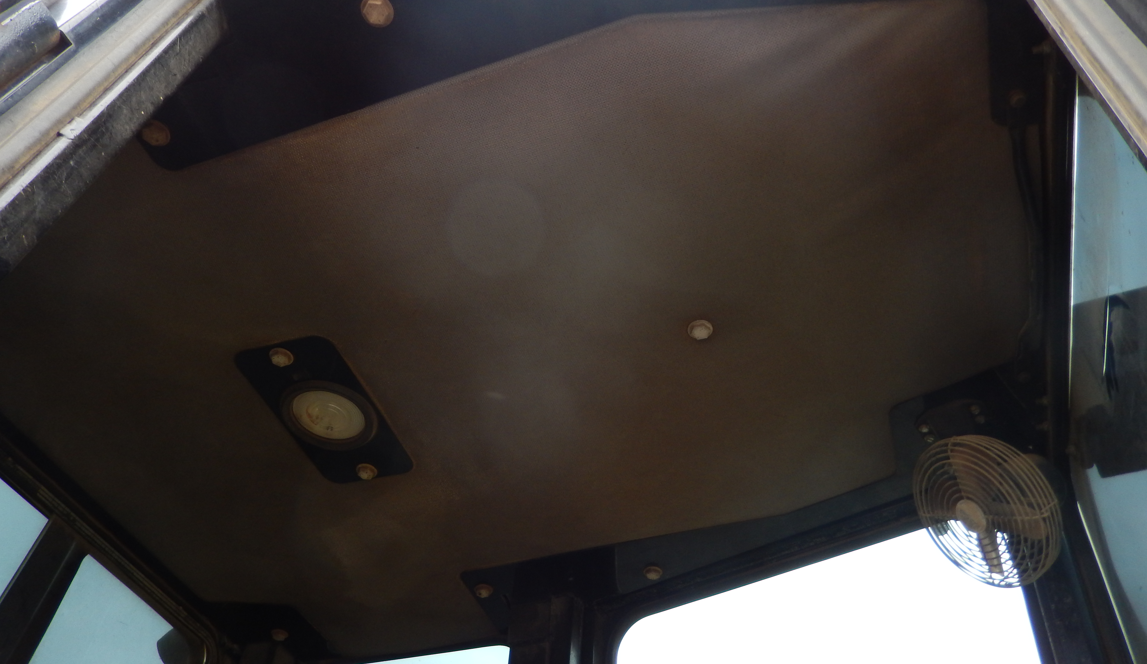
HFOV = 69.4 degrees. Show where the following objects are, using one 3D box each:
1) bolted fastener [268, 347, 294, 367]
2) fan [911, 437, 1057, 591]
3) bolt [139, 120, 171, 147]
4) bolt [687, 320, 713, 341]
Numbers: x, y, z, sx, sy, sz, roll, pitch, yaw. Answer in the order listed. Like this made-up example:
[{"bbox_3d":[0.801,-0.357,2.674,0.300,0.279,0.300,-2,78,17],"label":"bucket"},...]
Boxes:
[{"bbox_3d":[-0.376,0.033,1.064,0.030,0.010,0.030,5,-50,0],"label":"bolted fastener"},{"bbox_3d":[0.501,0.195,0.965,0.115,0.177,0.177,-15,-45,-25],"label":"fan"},{"bbox_3d":[-0.438,-0.207,0.868,0.030,0.010,0.030,5,-50,0],"label":"bolt"},{"bbox_3d":[0.152,-0.001,0.995,0.030,0.010,0.030,5,-50,0],"label":"bolt"}]

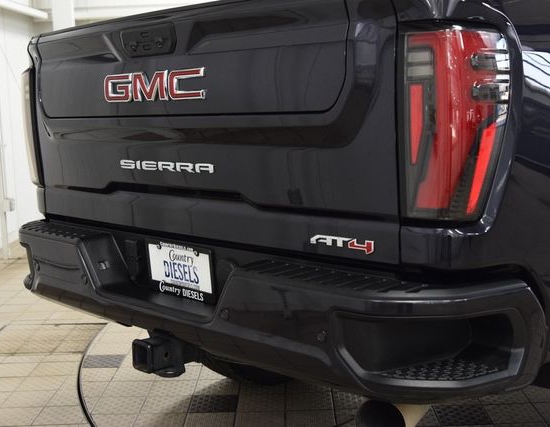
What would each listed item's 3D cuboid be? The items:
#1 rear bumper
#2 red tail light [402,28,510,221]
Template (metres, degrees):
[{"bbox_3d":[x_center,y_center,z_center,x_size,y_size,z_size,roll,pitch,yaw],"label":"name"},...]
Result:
[{"bbox_3d":[-0.220,0.224,2.551,0.395,0.257,2.020,-8,10,-43],"label":"rear bumper"},{"bbox_3d":[0.391,-0.192,1.856,0.185,0.409,0.163,-8,10,-43],"label":"red tail light"}]

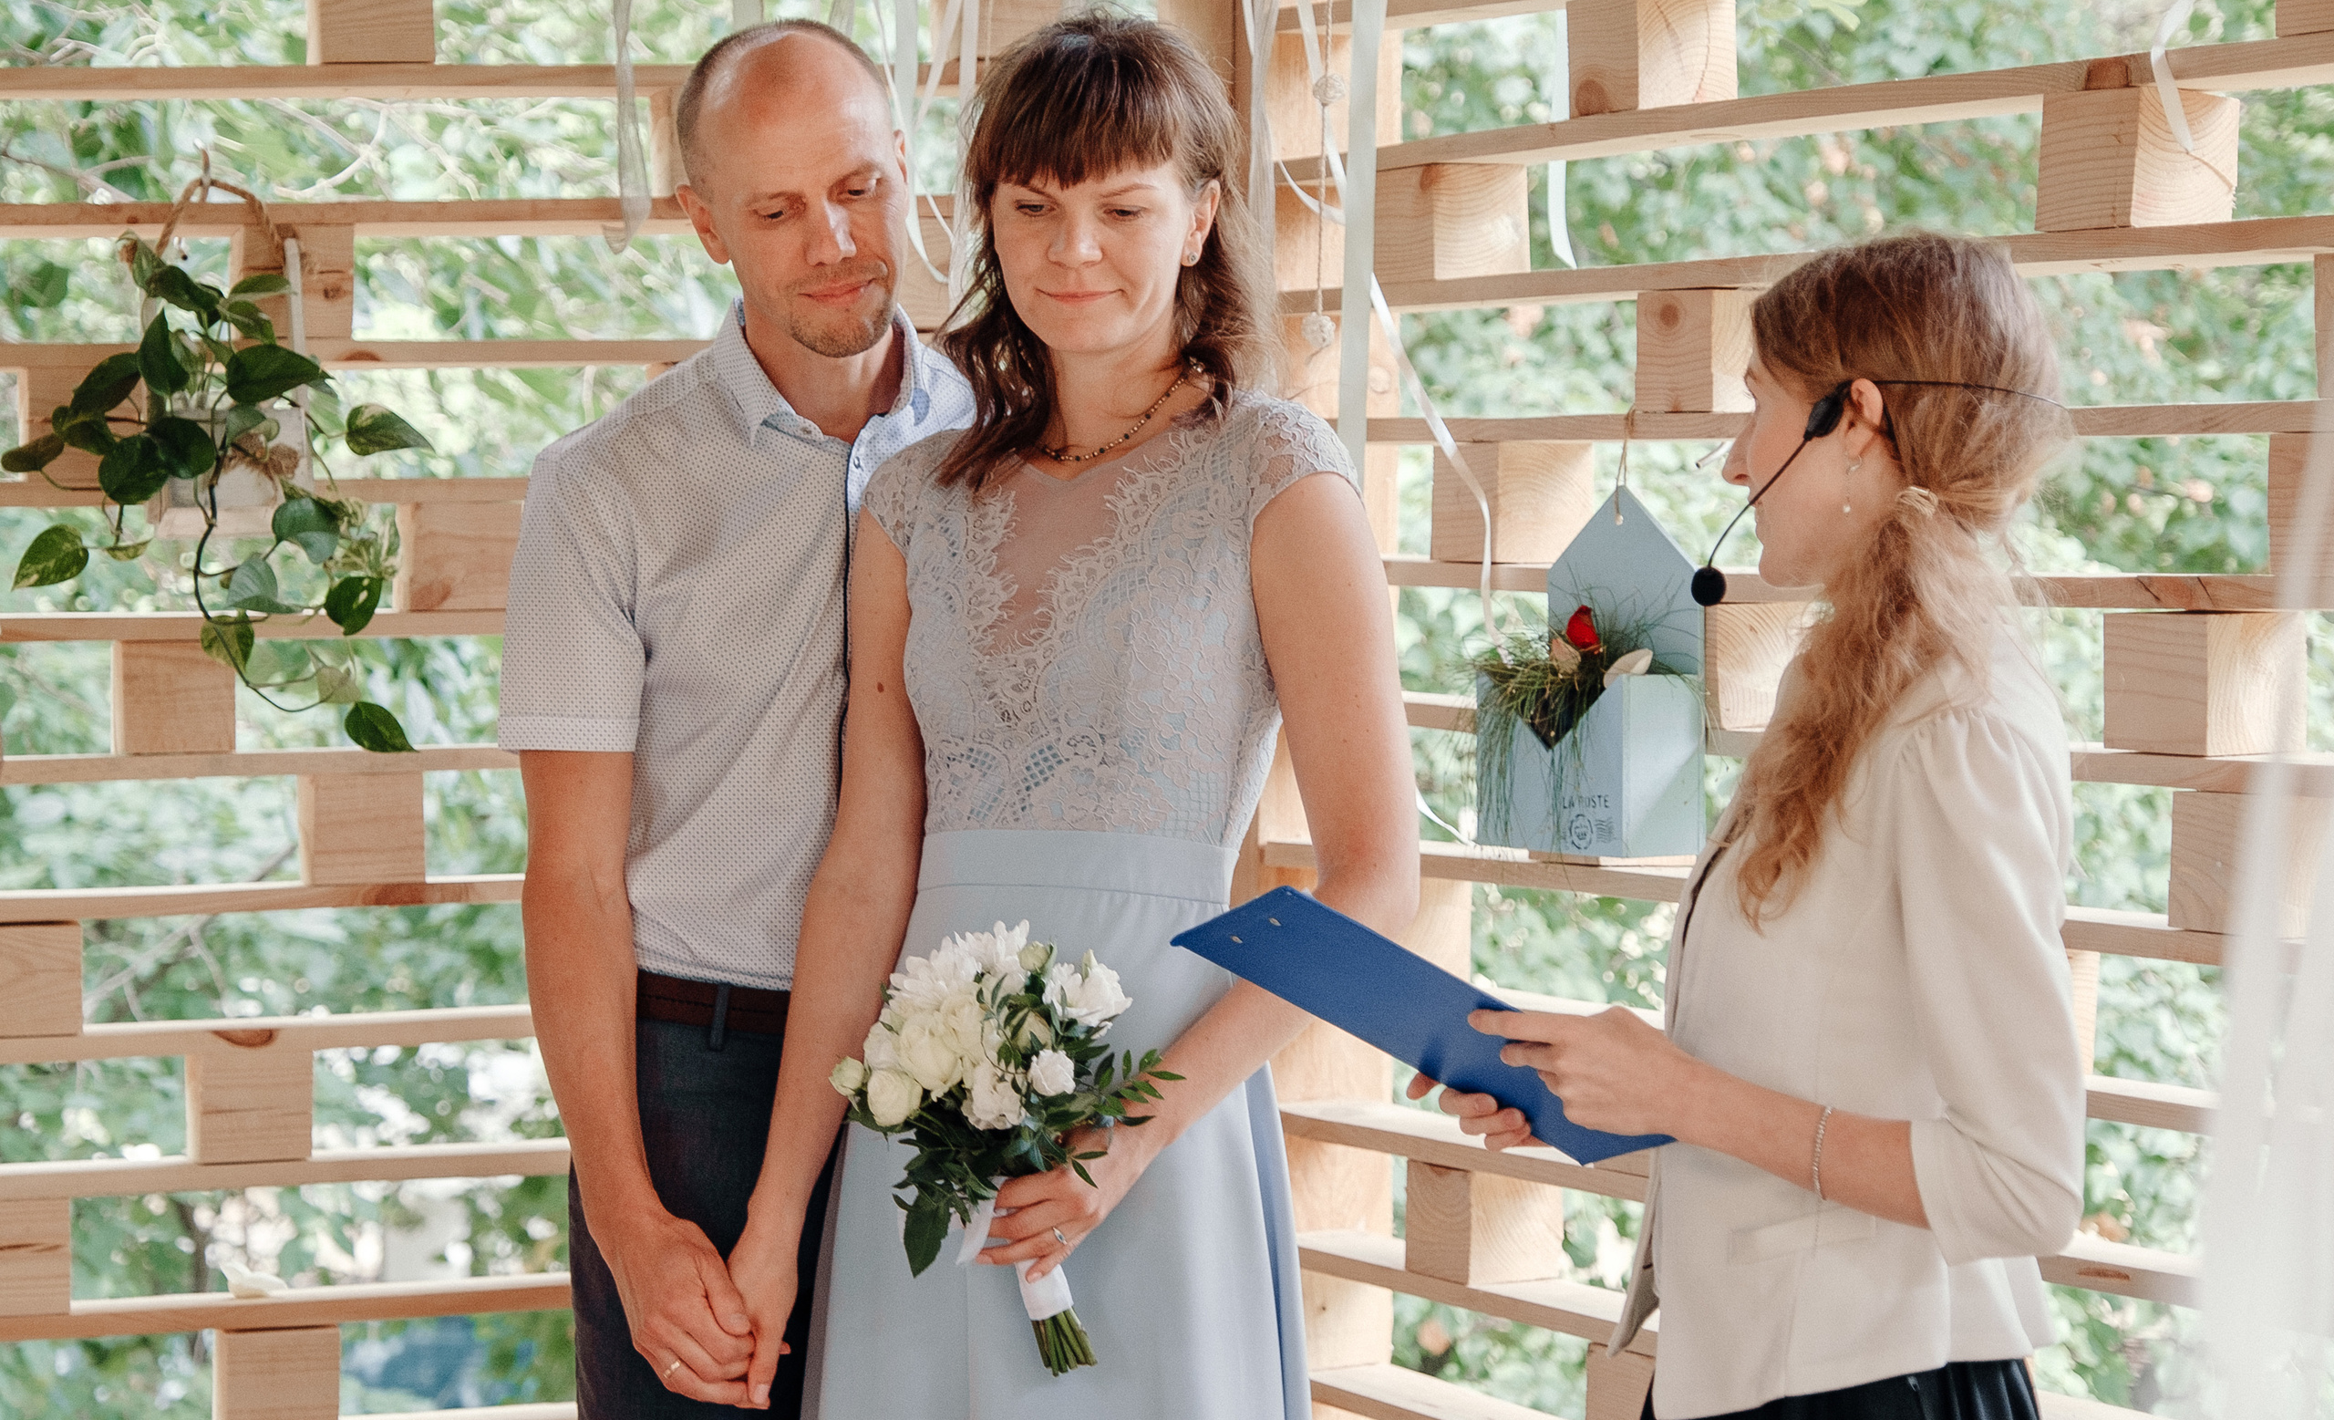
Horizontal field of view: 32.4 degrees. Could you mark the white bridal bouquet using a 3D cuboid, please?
[{"bbox_3d":[-0.110,0.293,2.720,0.225,0.290,0.200,-8,20,11],"label":"white bridal bouquet"}]

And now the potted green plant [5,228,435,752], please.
[{"bbox_3d":[-0.828,-0.192,3.513,0.360,0.445,0.230,-1,4,-9],"label":"potted green plant"}]

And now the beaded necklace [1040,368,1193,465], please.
[{"bbox_3d":[-0.041,-0.223,2.870,0.130,0.080,0.125,1,4,26],"label":"beaded necklace"}]

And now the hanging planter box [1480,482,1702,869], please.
[{"bbox_3d":[0.334,-0.034,3.189,0.080,0.289,0.180,-3,4,-36],"label":"hanging planter box"}]

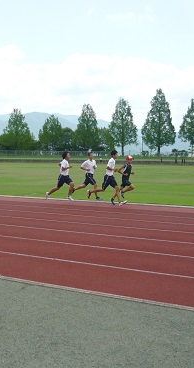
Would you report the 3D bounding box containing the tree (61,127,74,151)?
[{"bbox_3d":[-8.079,-11.913,128.000,5.000,7.600,5.000,1,3,0],"label":"tree"}]

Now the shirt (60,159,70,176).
[{"bbox_3d":[-1.102,-0.574,16.350,0.280,0.600,0.420,2,4,28],"label":"shirt"}]

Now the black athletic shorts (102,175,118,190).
[{"bbox_3d":[0.424,-0.032,14.800,0.460,0.490,0.360,2,4,25],"label":"black athletic shorts"}]

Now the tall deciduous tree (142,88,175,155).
[{"bbox_3d":[15.000,-15.000,114.000,7.900,16.200,7.900,1,3,0],"label":"tall deciduous tree"}]

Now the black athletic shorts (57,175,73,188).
[{"bbox_3d":[-1.078,-0.079,16.000,0.470,0.470,0.360,2,4,25],"label":"black athletic shorts"}]

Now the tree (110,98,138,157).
[{"bbox_3d":[6.690,-14.340,118.000,7.400,14.800,7.400,1,3,0],"label":"tree"}]

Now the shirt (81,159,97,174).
[{"bbox_3d":[-0.250,-0.561,15.600,0.300,0.500,0.460,3,4,40],"label":"shirt"}]

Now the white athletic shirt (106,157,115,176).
[{"bbox_3d":[0.443,-0.532,14.800,0.280,0.580,0.410,2,3,20],"label":"white athletic shirt"}]

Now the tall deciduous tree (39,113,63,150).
[{"bbox_3d":[-12.131,-13.263,126.000,7.000,10.800,7.000,1,3,0],"label":"tall deciduous tree"}]

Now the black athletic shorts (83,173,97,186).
[{"bbox_3d":[-0.239,-0.147,16.400,0.330,0.450,0.380,2,4,28],"label":"black athletic shorts"}]

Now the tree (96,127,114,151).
[{"bbox_3d":[2.273,-11.834,125.000,5.349,7.087,5.349,1,3,0],"label":"tree"}]

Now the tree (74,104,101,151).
[{"bbox_3d":[-2.696,-14.759,126.000,7.818,13.344,7.818,1,3,0],"label":"tree"}]

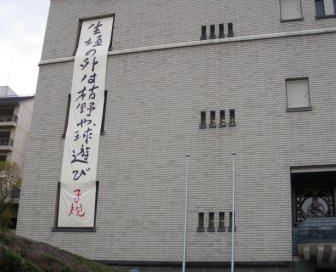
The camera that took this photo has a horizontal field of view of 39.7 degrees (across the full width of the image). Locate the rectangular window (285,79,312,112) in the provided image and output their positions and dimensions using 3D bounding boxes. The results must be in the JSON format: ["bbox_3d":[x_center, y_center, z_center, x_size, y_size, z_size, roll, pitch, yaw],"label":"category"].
[{"bbox_3d":[5.843,-1.837,20.882,1.020,1.580,0.150,-3,-20,16],"label":"rectangular window"}]

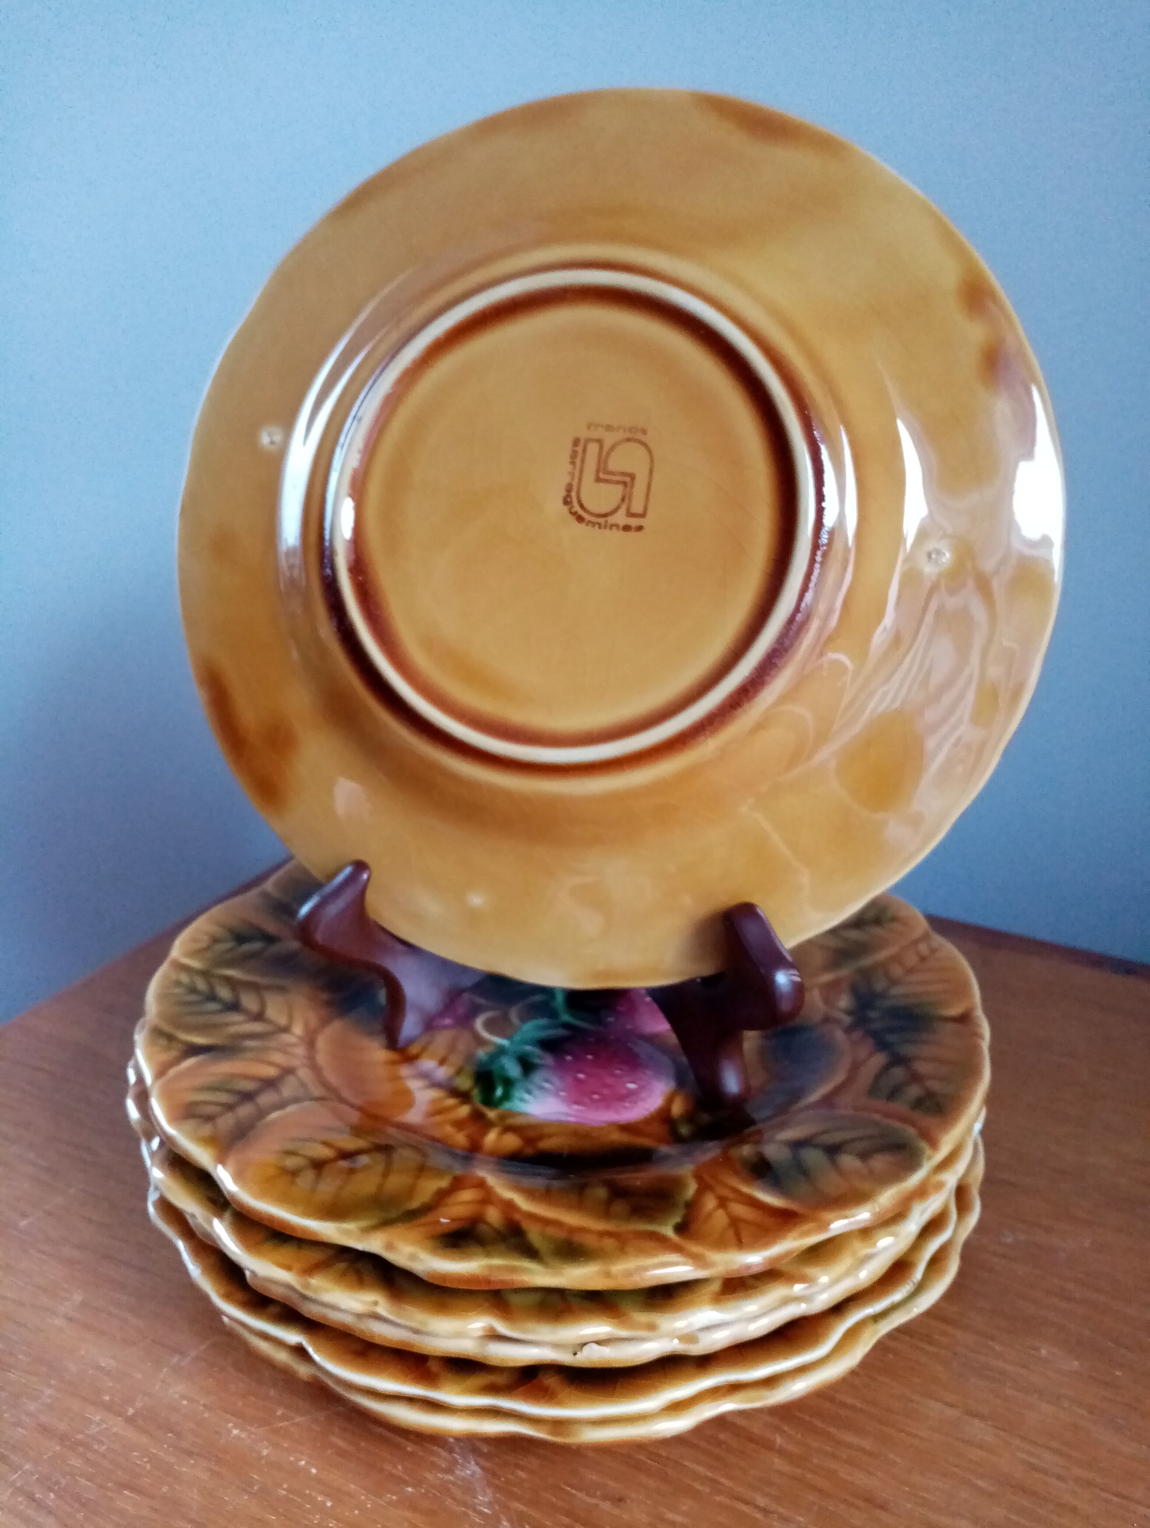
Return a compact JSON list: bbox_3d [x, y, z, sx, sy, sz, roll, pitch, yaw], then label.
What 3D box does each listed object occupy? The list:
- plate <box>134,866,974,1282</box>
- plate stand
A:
[{"bbox_3d":[-0.002,0.059,0.286,0.199,0.023,0.199,1,21,0],"label":"plate"},{"bbox_3d":[0.002,0.002,0.268,0.107,0.130,0.098,6,22,13],"label":"plate stand"}]

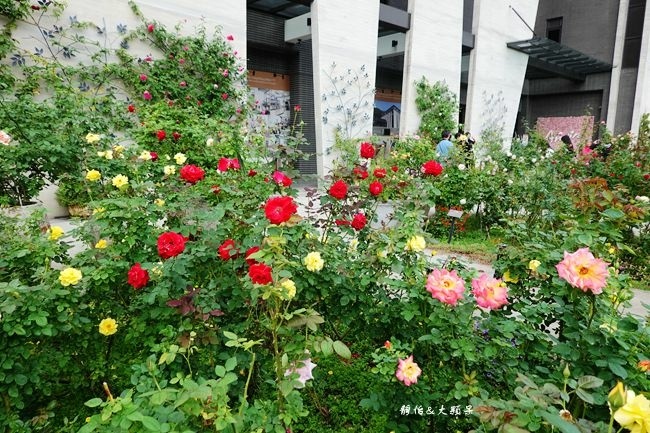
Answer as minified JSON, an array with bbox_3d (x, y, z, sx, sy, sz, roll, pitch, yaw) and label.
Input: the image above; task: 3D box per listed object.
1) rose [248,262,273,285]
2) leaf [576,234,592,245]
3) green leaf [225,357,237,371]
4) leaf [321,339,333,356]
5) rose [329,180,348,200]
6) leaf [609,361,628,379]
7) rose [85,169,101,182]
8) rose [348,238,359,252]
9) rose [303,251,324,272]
[{"bbox_3d":[-0.238,0.210,1.600,0.088,0.083,0.068,0,9,0],"label":"rose"},{"bbox_3d":[0.900,0.080,1.500,0.053,0.033,0.035,5,10,31],"label":"leaf"},{"bbox_3d":[-0.286,0.448,1.320,0.037,0.042,0.025,-2,9,-13],"label":"green leaf"},{"bbox_3d":[0.004,0.378,1.250,0.032,0.055,0.010,-5,-30,-3],"label":"leaf"},{"bbox_3d":[0.073,-0.135,2.250,0.094,0.096,0.075,0,9,2],"label":"rose"},{"bbox_3d":[0.745,0.391,1.100,0.060,0.010,0.032,23,53,28],"label":"leaf"},{"bbox_3d":[-1.181,-0.208,2.200,0.077,0.068,0.070,-5,11,-28],"label":"rose"},{"bbox_3d":[0.155,0.157,2.350,0.058,0.072,0.055,1,9,4],"label":"rose"},{"bbox_3d":[-0.046,0.199,1.920,0.088,0.086,0.055,-1,9,-9],"label":"rose"}]

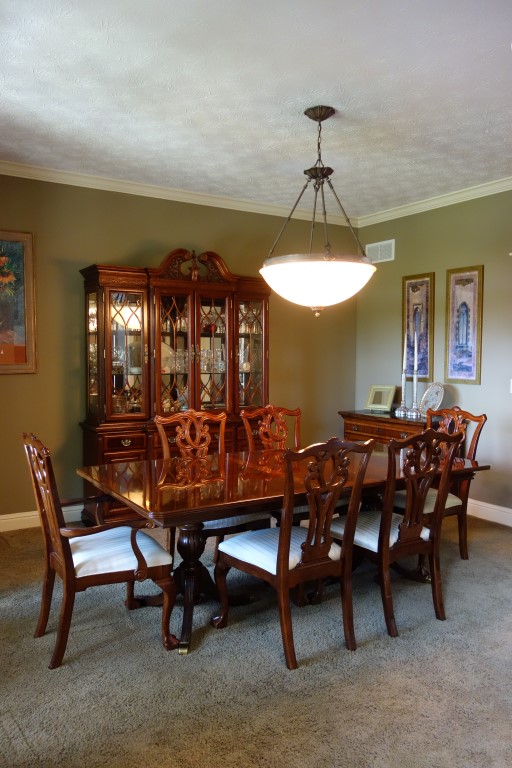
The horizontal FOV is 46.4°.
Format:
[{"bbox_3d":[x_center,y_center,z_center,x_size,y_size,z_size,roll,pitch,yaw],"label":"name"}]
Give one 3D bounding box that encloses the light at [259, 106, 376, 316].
[{"bbox_3d":[0.363,-0.978,3.444,0.675,1.176,0.675,0,3,0],"label":"light"}]

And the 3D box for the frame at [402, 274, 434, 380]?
[{"bbox_3d":[1.495,-0.518,5.572,0.033,0.993,0.393,-2,4,-32],"label":"frame"}]

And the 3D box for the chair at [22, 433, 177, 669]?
[{"bbox_3d":[-0.766,0.721,2.865,0.616,1.022,0.609,-2,4,-32],"label":"chair"}]

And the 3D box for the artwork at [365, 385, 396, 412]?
[{"bbox_3d":[1.219,0.140,5.795,0.280,0.253,0.039,3,-19,45],"label":"artwork"}]

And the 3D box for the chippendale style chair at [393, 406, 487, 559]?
[{"bbox_3d":[1.146,0.669,4.025,0.630,1.022,0.609,-2,4,-32],"label":"chippendale style chair"}]

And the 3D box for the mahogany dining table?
[{"bbox_3d":[0.151,0.839,3.412,2.052,0.738,1.174,-2,4,-32],"label":"mahogany dining table"}]

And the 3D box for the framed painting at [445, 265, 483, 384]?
[{"bbox_3d":[1.771,-0.493,5.131,0.033,0.989,0.385,-2,4,-32],"label":"framed painting"}]

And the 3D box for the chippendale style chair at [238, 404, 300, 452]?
[{"bbox_3d":[0.258,0.669,3.935,0.533,1.022,0.609,-2,4,-32],"label":"chippendale style chair"}]

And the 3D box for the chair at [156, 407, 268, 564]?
[{"bbox_3d":[-0.255,0.684,3.607,0.533,1.022,0.609,-2,4,-32],"label":"chair"}]

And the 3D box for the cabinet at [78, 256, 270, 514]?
[{"bbox_3d":[-0.625,0.017,5.027,1.544,2.202,0.478,-2,4,-32],"label":"cabinet"}]

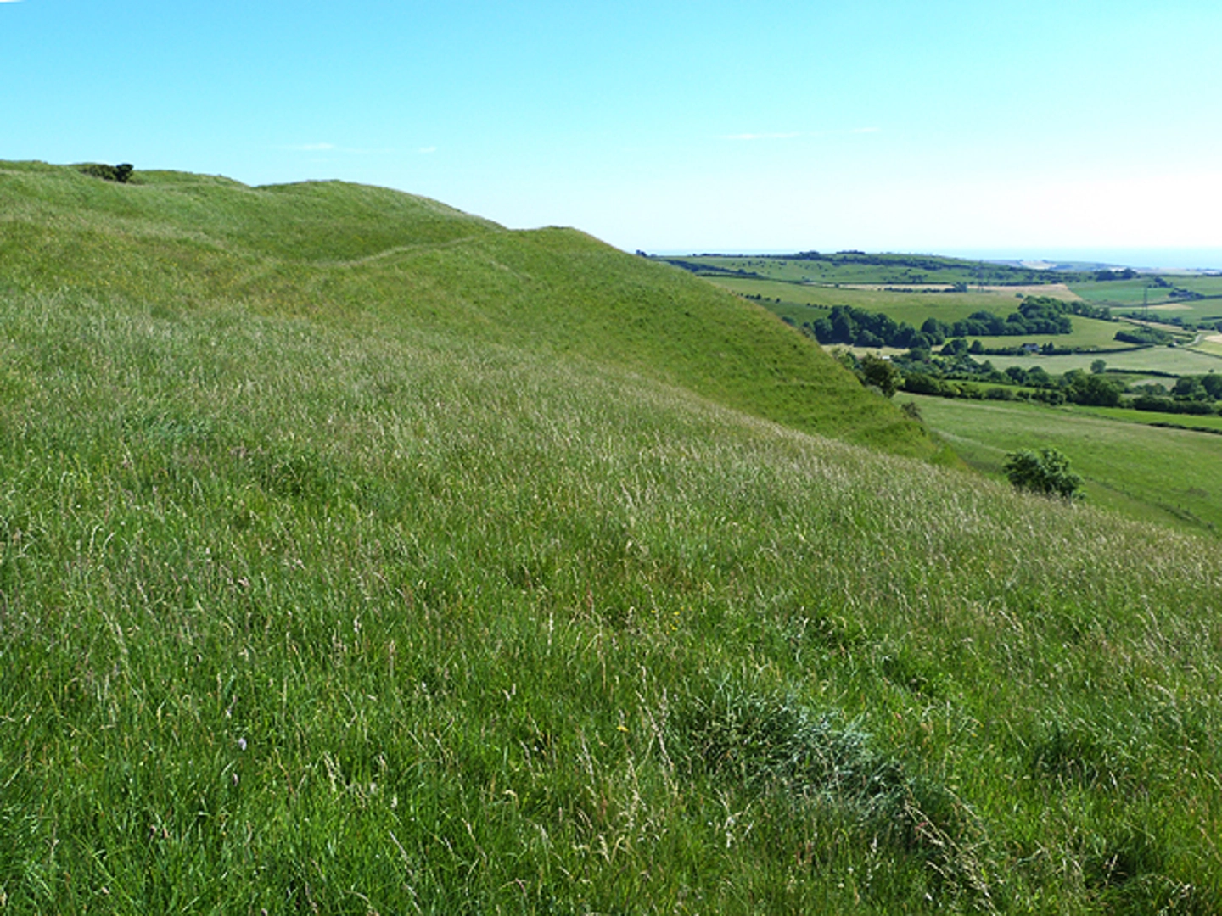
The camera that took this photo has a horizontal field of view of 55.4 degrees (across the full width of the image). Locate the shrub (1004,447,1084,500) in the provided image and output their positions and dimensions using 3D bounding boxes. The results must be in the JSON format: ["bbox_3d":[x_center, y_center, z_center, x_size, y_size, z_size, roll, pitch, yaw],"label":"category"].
[{"bbox_3d":[26.016,1.176,70.000,4.900,3.800,4.600,4,11,20],"label":"shrub"}]

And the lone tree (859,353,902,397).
[{"bbox_3d":[33.511,-10.220,145.000,5.400,5.800,5.200,3,11,13],"label":"lone tree"}]

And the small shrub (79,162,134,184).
[{"bbox_3d":[-38.151,-21.528,88.000,4.200,1.700,2.900,-4,11,-23],"label":"small shrub"}]

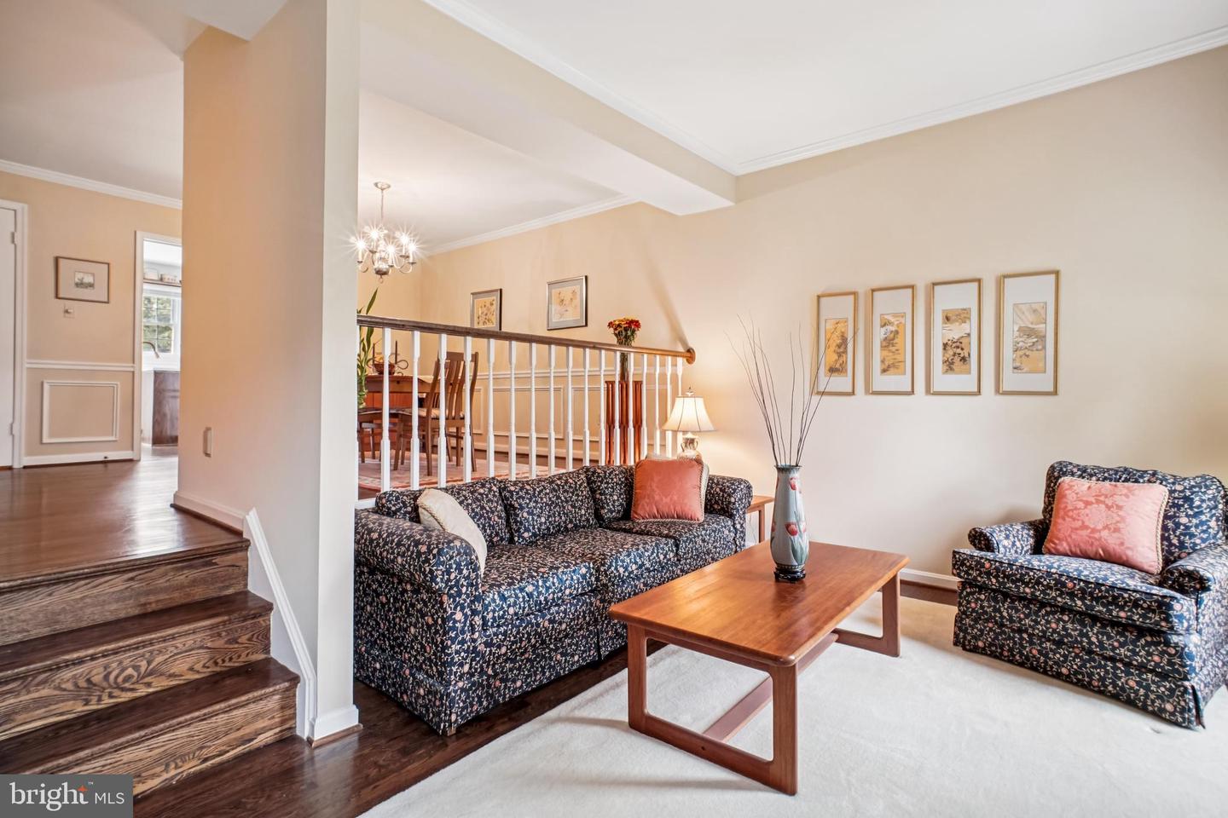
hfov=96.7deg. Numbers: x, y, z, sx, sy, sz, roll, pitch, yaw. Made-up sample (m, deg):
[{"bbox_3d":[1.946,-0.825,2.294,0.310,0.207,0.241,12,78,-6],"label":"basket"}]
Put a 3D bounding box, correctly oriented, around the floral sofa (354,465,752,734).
[{"bbox_3d":[-0.200,0.754,2.961,0.880,0.770,2.140,1,1,42],"label":"floral sofa"}]

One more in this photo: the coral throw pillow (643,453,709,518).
[{"bbox_3d":[0.368,0.496,3.400,0.430,0.410,0.150,1,-13,-2],"label":"coral throw pillow"}]

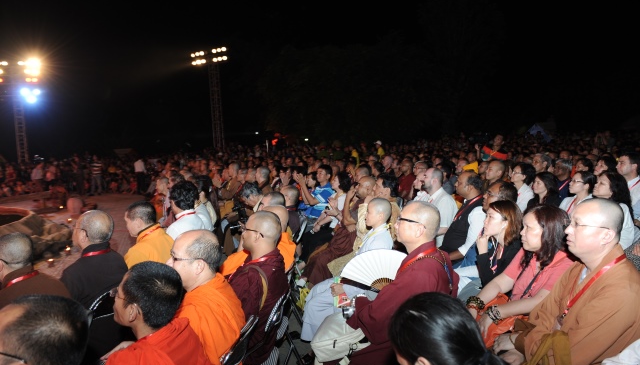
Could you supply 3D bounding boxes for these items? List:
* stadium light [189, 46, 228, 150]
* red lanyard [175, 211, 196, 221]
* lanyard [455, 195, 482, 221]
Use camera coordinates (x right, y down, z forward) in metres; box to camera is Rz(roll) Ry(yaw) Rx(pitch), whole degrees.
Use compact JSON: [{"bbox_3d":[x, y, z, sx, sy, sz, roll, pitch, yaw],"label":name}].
[{"bbox_3d":[-5.551,-3.598,22.312,2.400,6.780,0.650,1,6,30],"label":"stadium light"},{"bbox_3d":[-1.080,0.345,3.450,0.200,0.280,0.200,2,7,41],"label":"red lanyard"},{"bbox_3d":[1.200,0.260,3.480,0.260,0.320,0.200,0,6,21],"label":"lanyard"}]

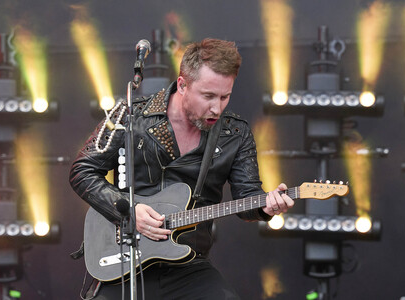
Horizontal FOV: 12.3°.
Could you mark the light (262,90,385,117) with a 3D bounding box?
[{"bbox_3d":[0.533,-0.205,8.250,0.530,0.105,0.115,1,-18,3],"label":"light"}]

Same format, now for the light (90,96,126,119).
[{"bbox_3d":[-0.230,-0.182,8.320,0.530,0.105,0.115,0,-18,4],"label":"light"}]

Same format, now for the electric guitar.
[{"bbox_3d":[0.043,0.223,6.461,0.980,0.326,0.065,-14,-34,18],"label":"electric guitar"}]

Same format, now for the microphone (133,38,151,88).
[{"bbox_3d":[-0.203,-0.297,6.220,0.052,0.172,0.052,6,-39,5],"label":"microphone"}]

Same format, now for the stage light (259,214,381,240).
[{"bbox_3d":[0.518,0.346,8.250,0.530,0.105,0.115,2,-18,4],"label":"stage light"}]

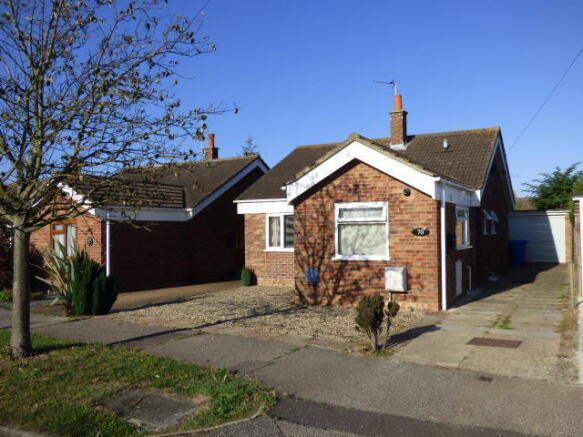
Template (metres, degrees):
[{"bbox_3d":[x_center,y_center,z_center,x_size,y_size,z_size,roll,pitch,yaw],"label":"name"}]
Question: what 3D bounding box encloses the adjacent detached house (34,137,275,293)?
[{"bbox_3d":[-5.568,-0.518,20.876,7.600,5.600,12.000,-1,-1,30],"label":"adjacent detached house"}]

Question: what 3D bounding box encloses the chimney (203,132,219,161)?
[{"bbox_3d":[-3.473,-3.081,22.086,0.500,1.150,0.500,-1,-1,30],"label":"chimney"}]

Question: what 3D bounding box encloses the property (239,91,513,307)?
[{"bbox_3d":[2.481,-0.827,16.429,7.600,5.700,11.900,-1,-1,30],"label":"property"}]

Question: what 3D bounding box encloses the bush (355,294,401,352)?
[{"bbox_3d":[1.159,1.380,6.758,0.560,0.720,0.460,0,-1,0],"label":"bush"}]

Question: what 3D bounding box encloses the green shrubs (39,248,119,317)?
[{"bbox_3d":[-4.433,1.302,10.614,1.380,1.330,1.100,0,-1,0],"label":"green shrubs"}]

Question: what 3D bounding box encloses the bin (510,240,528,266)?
[{"bbox_3d":[9.301,1.371,20.585,0.580,1.060,0.700,-1,-1,30],"label":"bin"}]

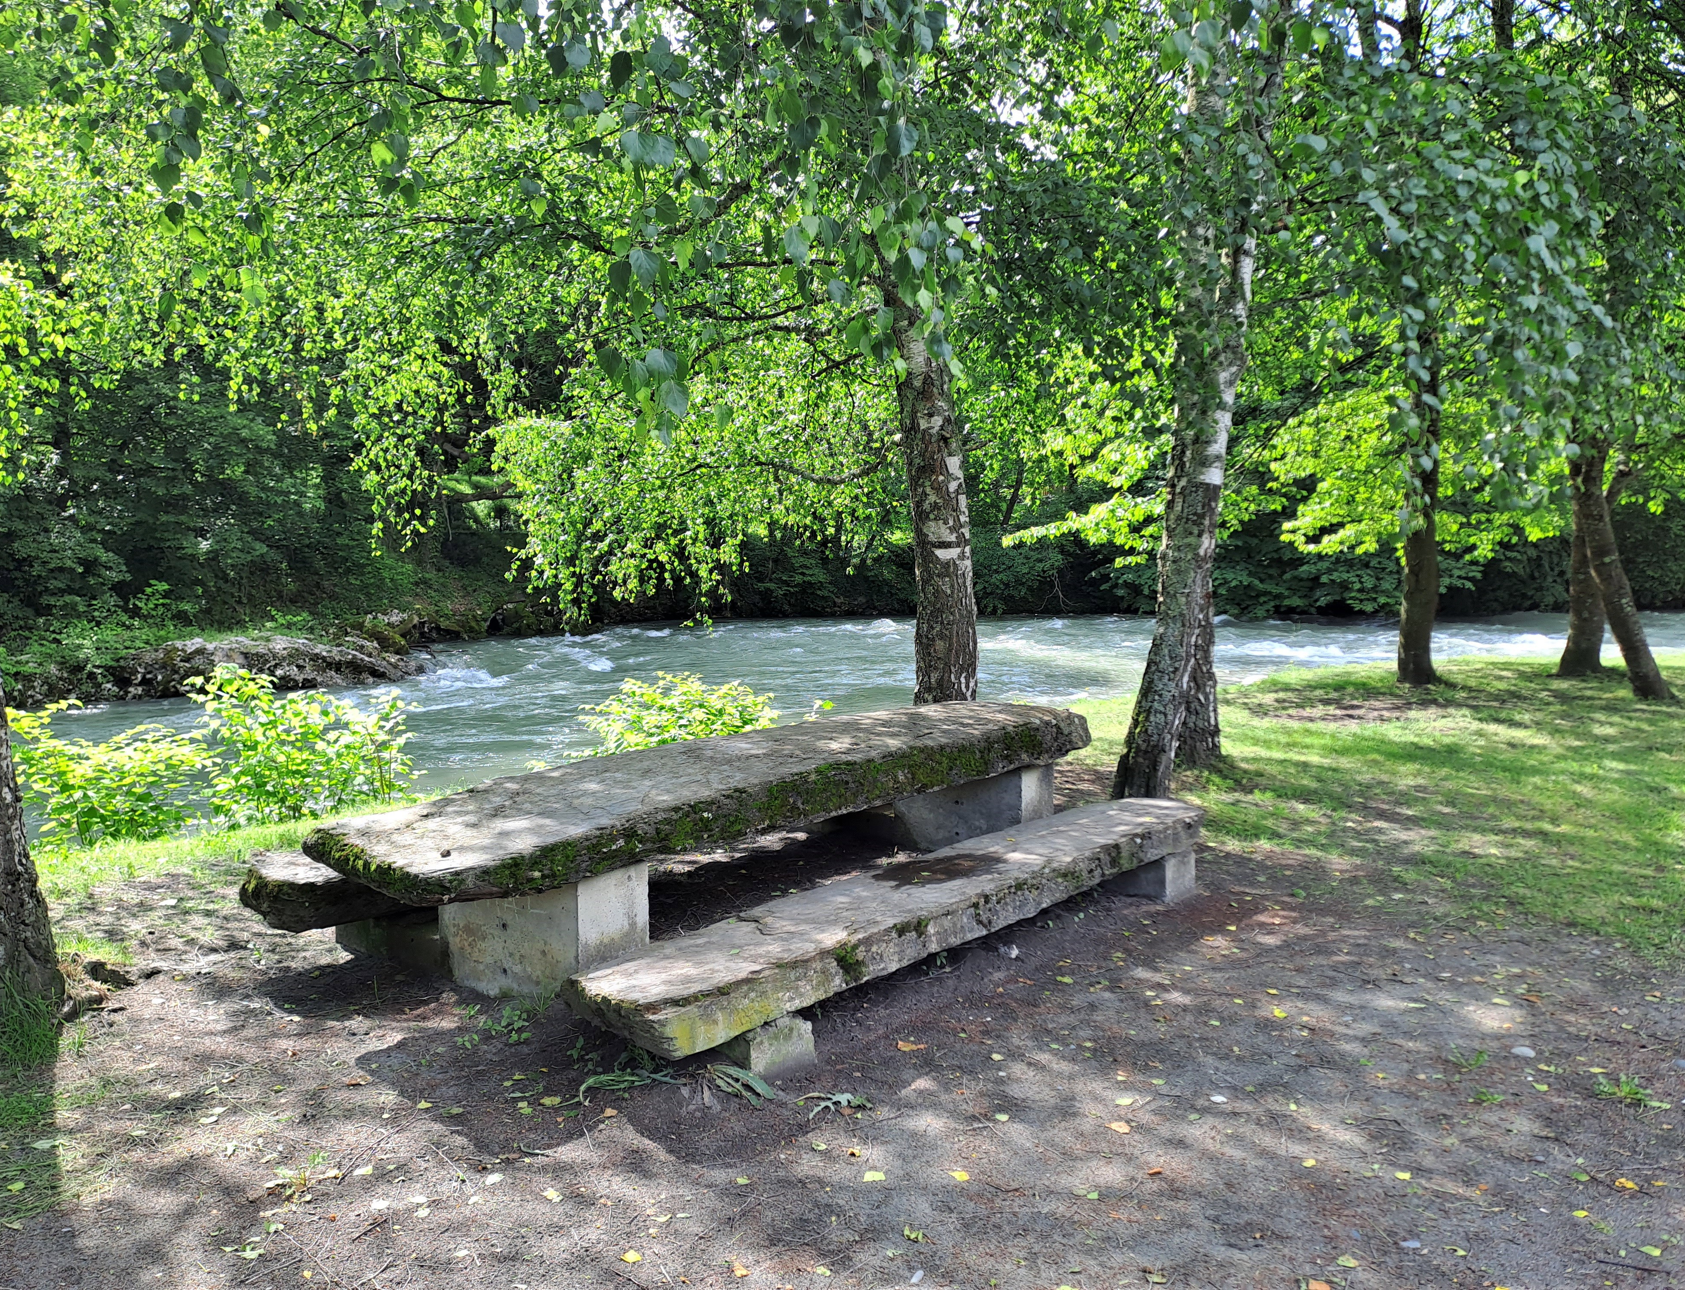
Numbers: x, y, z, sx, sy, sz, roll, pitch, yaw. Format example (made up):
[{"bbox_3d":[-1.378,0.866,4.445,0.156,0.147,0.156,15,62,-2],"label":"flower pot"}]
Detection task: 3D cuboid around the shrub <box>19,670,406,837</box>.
[{"bbox_3d":[-3.483,0.601,6.901,2.100,0.920,1.000,-2,6,-21],"label":"shrub"}]

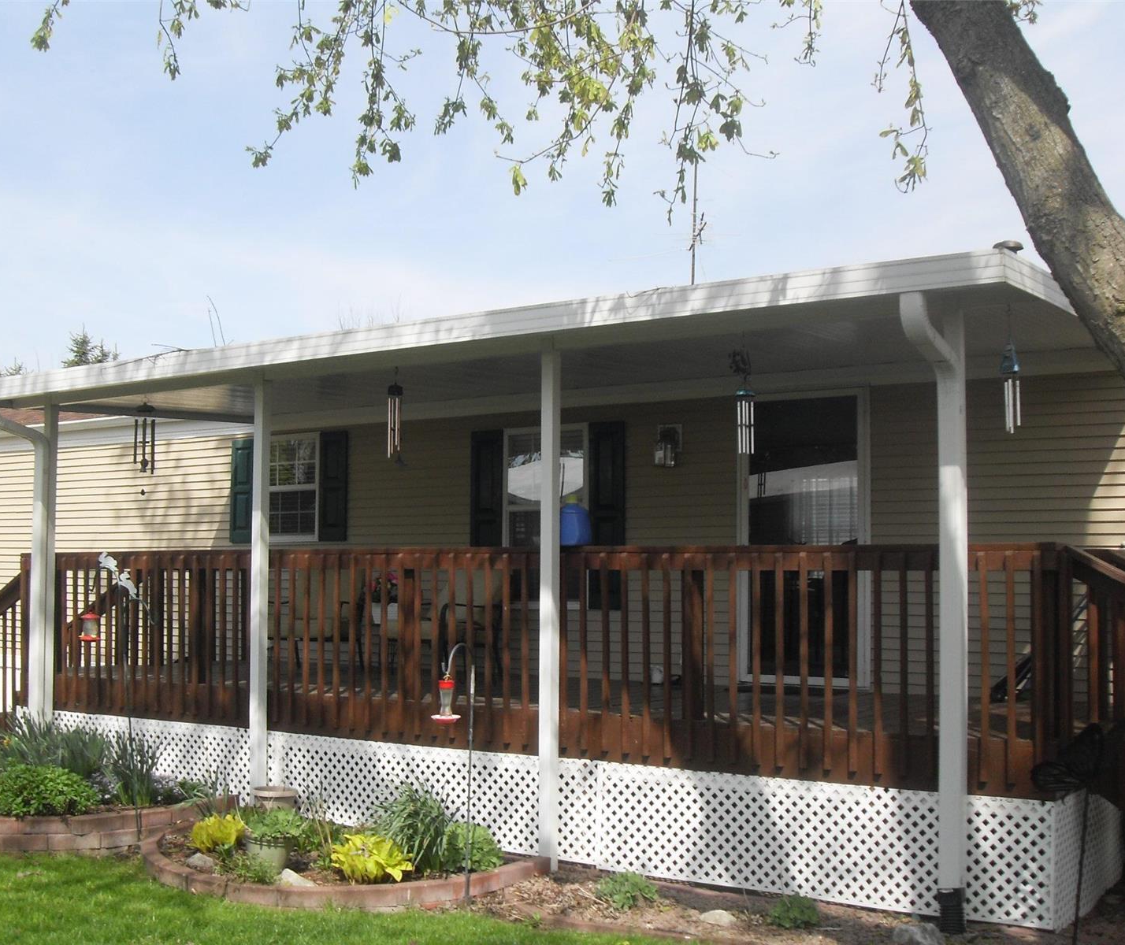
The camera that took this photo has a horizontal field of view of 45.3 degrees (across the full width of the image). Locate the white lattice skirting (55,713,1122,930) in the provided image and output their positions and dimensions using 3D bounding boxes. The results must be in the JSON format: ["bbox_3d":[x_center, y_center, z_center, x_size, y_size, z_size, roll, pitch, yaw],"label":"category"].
[{"bbox_3d":[-0.552,2.017,8.825,7.760,0.610,1.500,-3,-5,34],"label":"white lattice skirting"}]

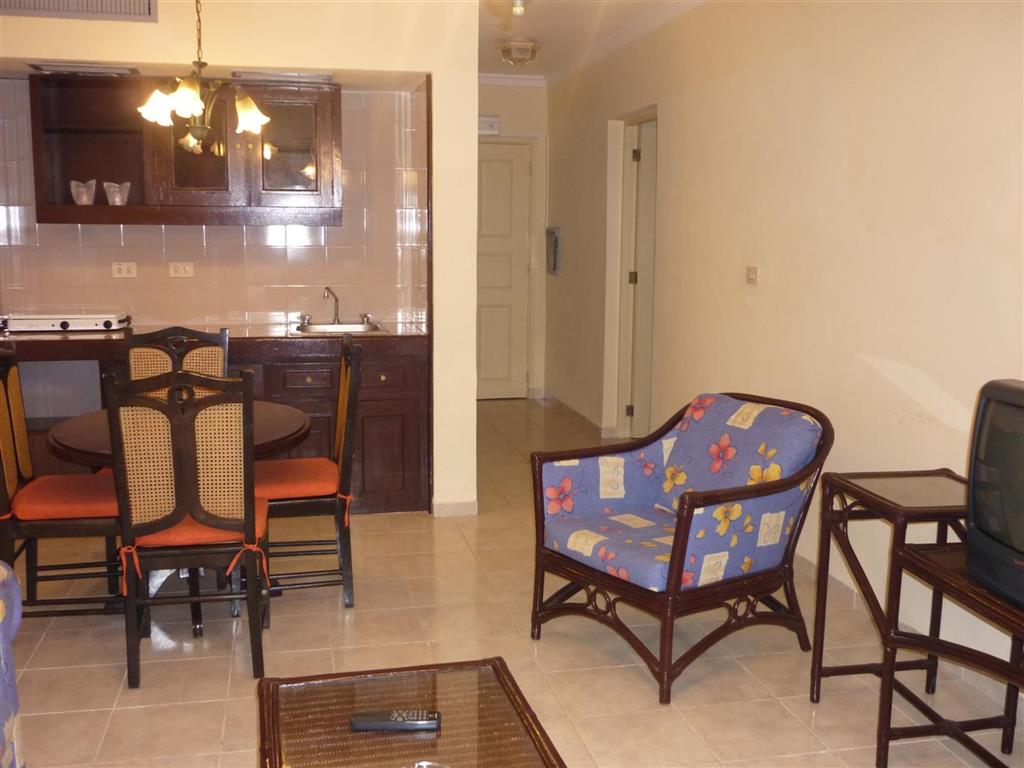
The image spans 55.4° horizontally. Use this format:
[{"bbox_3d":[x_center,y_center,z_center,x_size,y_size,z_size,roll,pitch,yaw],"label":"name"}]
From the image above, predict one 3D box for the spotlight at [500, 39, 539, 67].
[{"bbox_3d":[0.052,-2.196,6.475,0.250,0.135,0.250,-2,9,-13],"label":"spotlight"}]

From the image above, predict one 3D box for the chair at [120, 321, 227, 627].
[{"bbox_3d":[-1.359,0.286,3.942,0.450,0.980,0.500,-2,9,-13],"label":"chair"}]

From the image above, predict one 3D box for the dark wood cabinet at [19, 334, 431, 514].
[{"bbox_3d":[-1.377,0.183,4.887,1.860,0.894,0.570,-2,9,-13],"label":"dark wood cabinet"}]

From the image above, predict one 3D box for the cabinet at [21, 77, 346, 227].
[{"bbox_3d":[-1.554,-1.125,4.797,1.400,0.685,0.270,-2,9,-13],"label":"cabinet"}]

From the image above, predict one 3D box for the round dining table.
[{"bbox_3d":[-1.184,0.483,3.592,0.910,0.700,0.910,-2,9,-13],"label":"round dining table"}]

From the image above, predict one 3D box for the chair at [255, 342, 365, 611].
[{"bbox_3d":[-0.832,0.319,3.751,0.500,0.980,0.450,-2,9,-13],"label":"chair"}]

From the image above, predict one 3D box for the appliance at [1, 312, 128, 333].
[{"bbox_3d":[-2.168,-0.303,4.765,0.560,0.090,0.290,-2,9,-13],"label":"appliance"}]

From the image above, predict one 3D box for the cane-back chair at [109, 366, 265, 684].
[{"bbox_3d":[-1.014,0.414,3.127,0.450,0.980,0.490,-2,9,-13],"label":"cane-back chair"}]

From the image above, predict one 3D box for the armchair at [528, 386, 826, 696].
[{"bbox_3d":[0.576,0.489,3.306,0.810,0.800,0.670,-6,11,-37],"label":"armchair"}]

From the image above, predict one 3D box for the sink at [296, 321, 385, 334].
[{"bbox_3d":[-0.875,-0.212,4.955,0.460,0.150,0.400,-2,9,-13],"label":"sink"}]

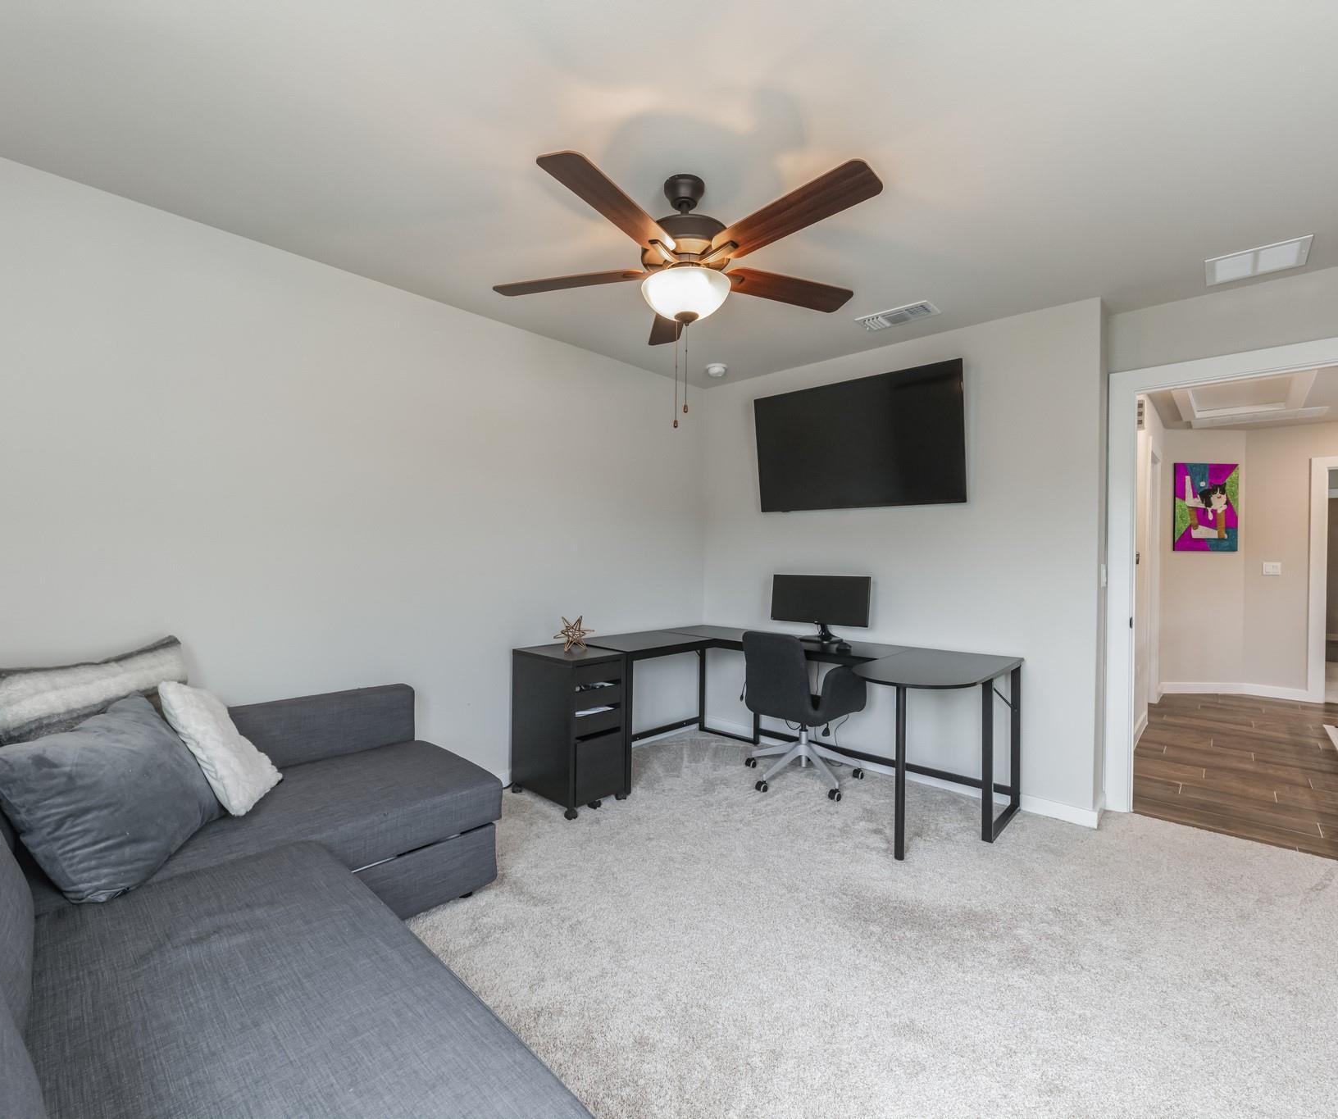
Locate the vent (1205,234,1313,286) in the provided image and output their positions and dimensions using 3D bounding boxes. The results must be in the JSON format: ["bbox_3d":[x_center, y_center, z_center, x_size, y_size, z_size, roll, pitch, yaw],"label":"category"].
[{"bbox_3d":[2.362,-1.184,2.439,0.297,0.020,0.297,1,0,42],"label":"vent"}]

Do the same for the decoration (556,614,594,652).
[{"bbox_3d":[-0.497,0.386,3.218,0.200,0.185,0.190,0,0,-9],"label":"decoration"}]

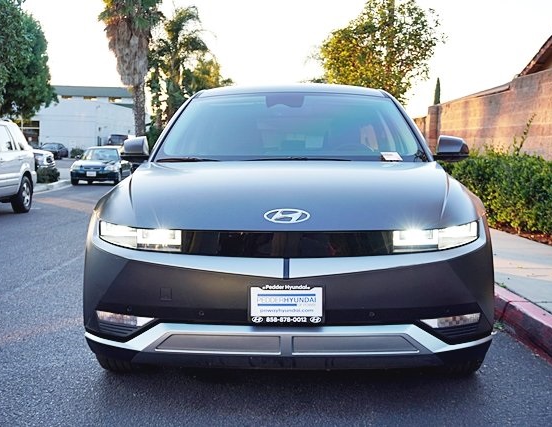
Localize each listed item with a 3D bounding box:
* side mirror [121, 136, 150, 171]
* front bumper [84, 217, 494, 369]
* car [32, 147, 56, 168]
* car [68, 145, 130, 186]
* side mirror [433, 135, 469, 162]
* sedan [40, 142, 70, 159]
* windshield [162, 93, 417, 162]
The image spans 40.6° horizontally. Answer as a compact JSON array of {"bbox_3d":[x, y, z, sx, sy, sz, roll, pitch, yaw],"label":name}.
[{"bbox_3d":[-0.868,-0.390,4.610,0.220,0.165,0.180,0,5,2],"label":"side mirror"},{"bbox_3d":[0.056,0.323,3.290,1.870,0.600,0.500,0,5,2],"label":"front bumper"},{"bbox_3d":[-13.000,-2.950,37.800,4.600,1.550,1.820,5,7,42],"label":"car"},{"bbox_3d":[-6.290,-1.780,27.600,1.705,1.385,4.440,0,5,-4],"label":"car"},{"bbox_3d":[1.064,-0.392,4.540,0.225,0.165,0.180,0,5,2],"label":"side mirror"},{"bbox_3d":[-19.750,-5.560,67.000,1.850,1.450,4.750,0,5,-2],"label":"sedan"},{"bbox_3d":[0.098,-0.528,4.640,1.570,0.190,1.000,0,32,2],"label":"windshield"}]

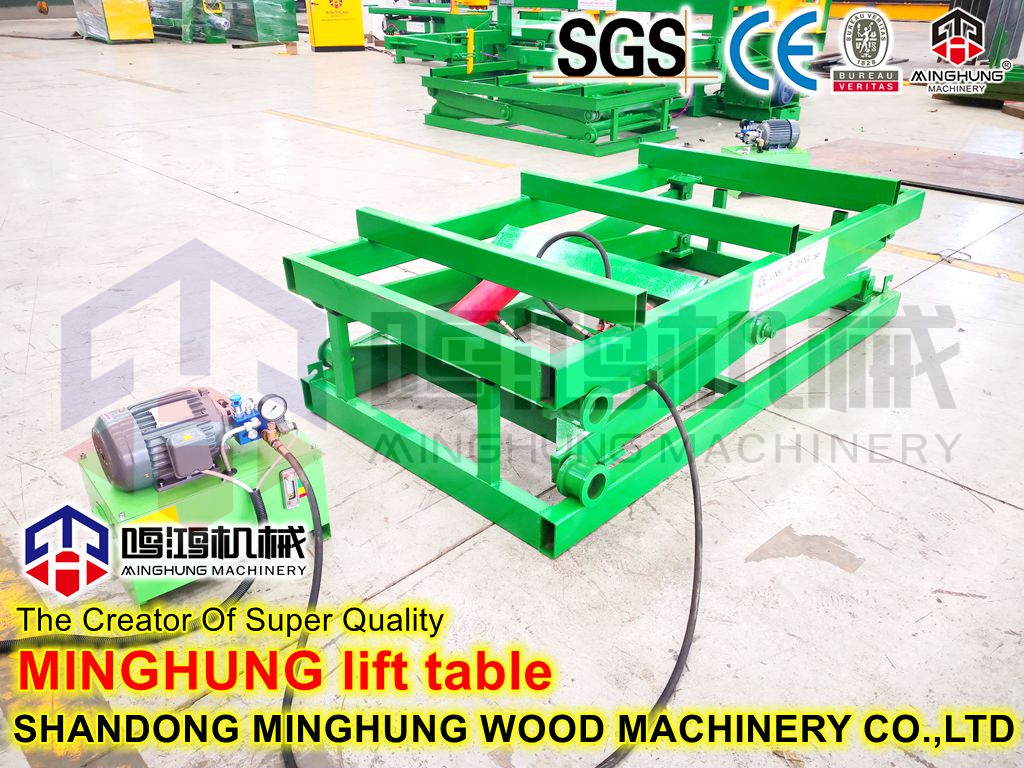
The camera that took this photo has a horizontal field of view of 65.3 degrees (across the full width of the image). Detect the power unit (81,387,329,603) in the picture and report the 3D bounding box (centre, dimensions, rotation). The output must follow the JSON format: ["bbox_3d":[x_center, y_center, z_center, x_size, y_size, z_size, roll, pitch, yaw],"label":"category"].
[{"bbox_3d":[-0.840,0.233,2.182,0.526,0.511,0.358,-20,33,-33],"label":"power unit"}]

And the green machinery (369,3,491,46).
[{"bbox_3d":[-1.798,-7.969,17.886,3.000,0.840,1.300,24,36,39],"label":"green machinery"}]

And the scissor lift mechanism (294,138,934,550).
[{"bbox_3d":[0.490,-0.415,3.203,1.283,0.682,2.375,24,36,39],"label":"scissor lift mechanism"}]

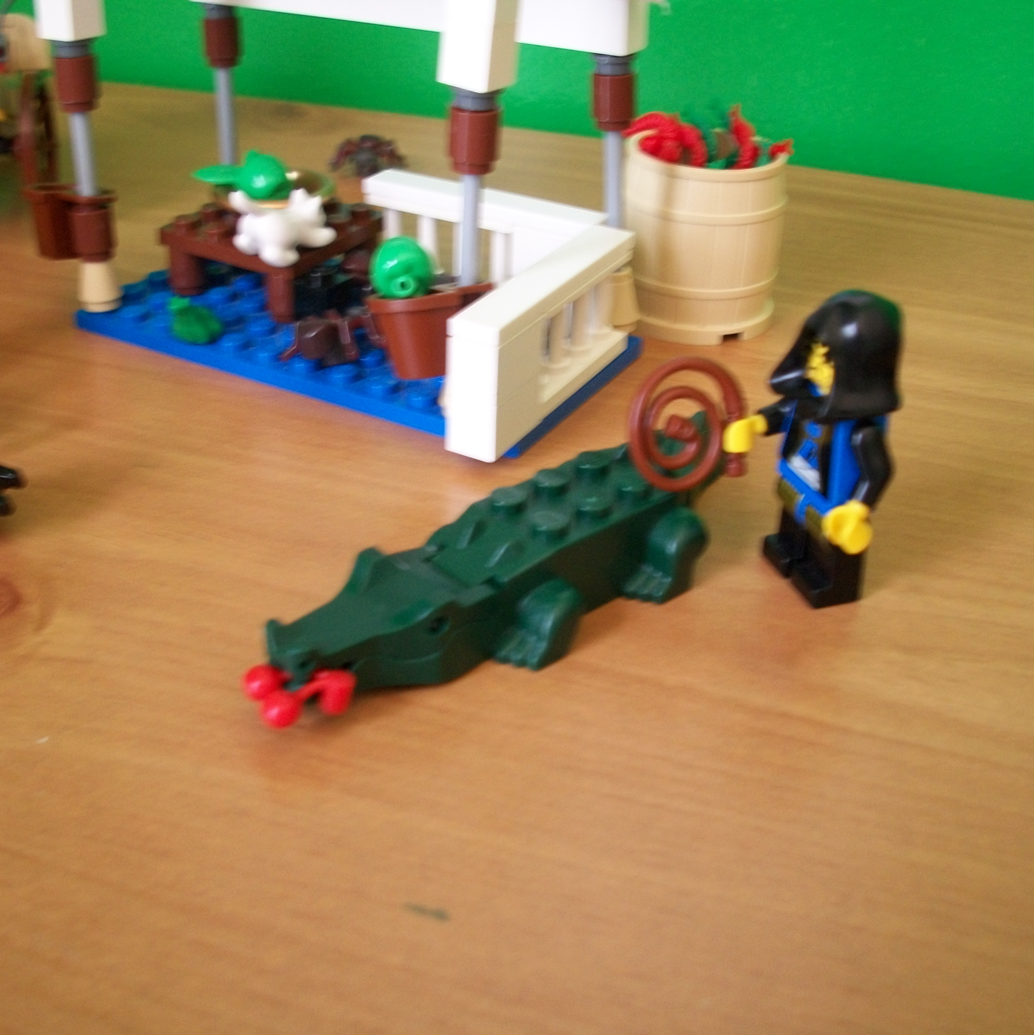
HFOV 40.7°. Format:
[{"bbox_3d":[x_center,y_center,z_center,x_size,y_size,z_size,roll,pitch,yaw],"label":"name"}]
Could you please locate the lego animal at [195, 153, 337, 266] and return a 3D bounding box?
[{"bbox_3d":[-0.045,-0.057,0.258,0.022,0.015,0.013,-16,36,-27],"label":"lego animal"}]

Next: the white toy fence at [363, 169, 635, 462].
[{"bbox_3d":[-0.014,-0.039,0.247,0.056,0.023,0.056,18,35,24],"label":"white toy fence"}]

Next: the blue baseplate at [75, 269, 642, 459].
[{"bbox_3d":[-0.030,-0.036,0.264,0.096,0.005,0.048,18,35,24],"label":"blue baseplate"}]

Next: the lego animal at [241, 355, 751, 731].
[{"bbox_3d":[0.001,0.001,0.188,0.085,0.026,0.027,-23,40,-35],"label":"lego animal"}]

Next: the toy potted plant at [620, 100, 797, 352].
[{"bbox_3d":[0.036,-0.059,0.271,0.033,0.041,0.033,1,32,-1],"label":"toy potted plant"}]

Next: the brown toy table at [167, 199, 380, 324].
[{"bbox_3d":[-0.047,-0.053,0.276,0.032,0.015,0.032,18,35,24],"label":"brown toy table"}]

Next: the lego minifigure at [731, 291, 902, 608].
[{"bbox_3d":[0.042,-0.010,0.192,0.018,0.043,0.024,-9,33,-17],"label":"lego minifigure"}]

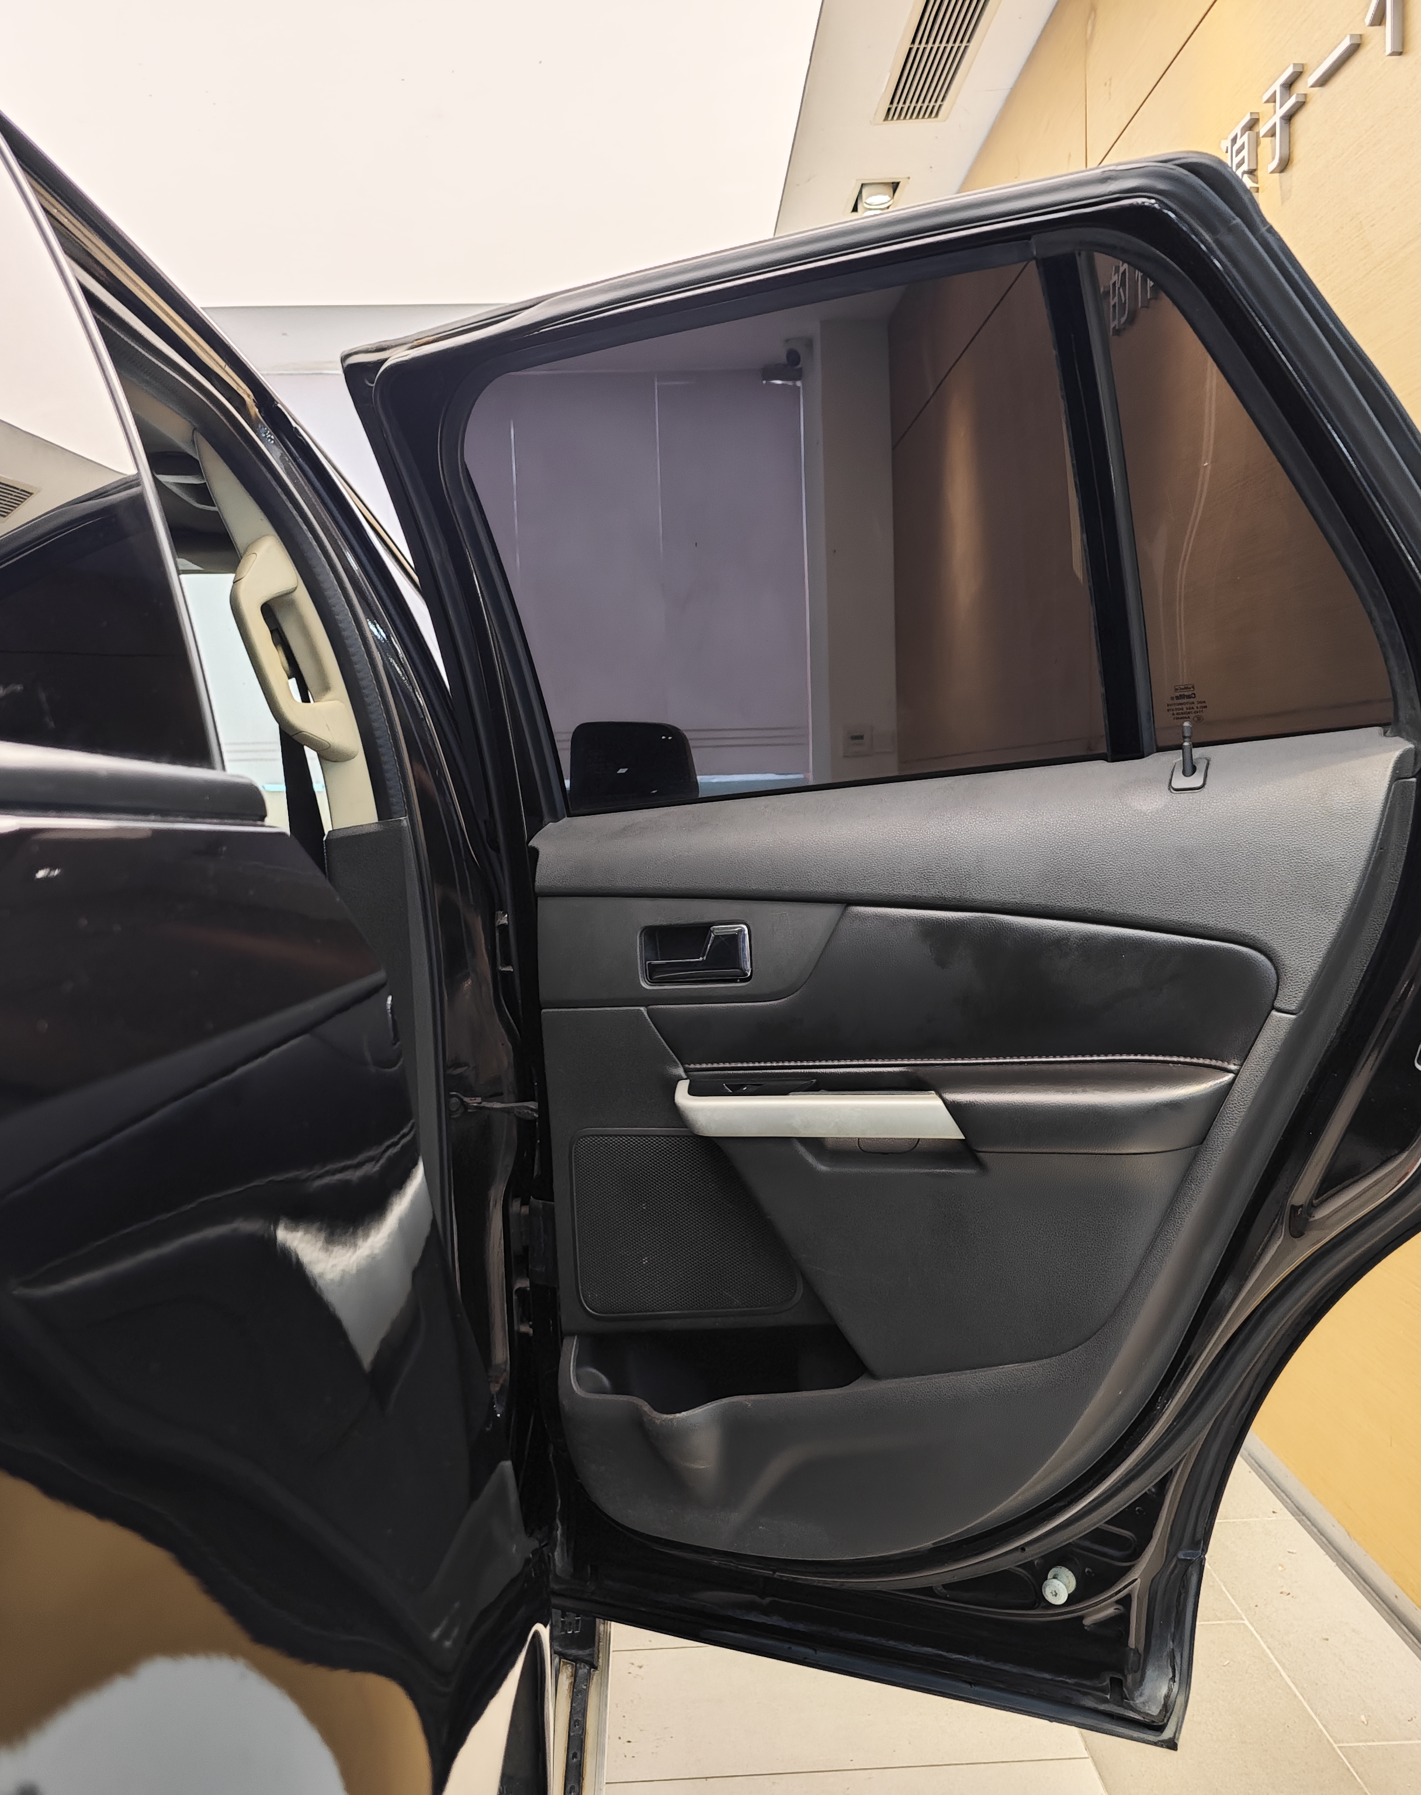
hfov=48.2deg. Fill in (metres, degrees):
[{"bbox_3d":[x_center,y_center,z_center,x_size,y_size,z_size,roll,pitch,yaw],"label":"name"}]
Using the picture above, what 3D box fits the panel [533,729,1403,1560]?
[{"bbox_3d":[0.158,0.228,1.291,0.739,0.693,0.130,0,4,27],"label":"panel"}]

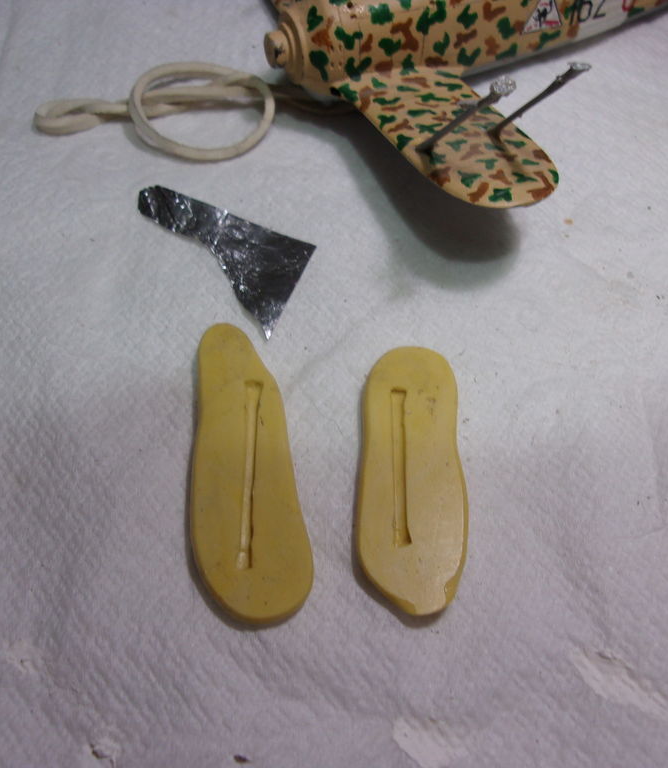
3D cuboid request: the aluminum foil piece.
[{"bbox_3d":[-0.028,-0.030,0.177,0.048,0.003,0.026,26,63,14],"label":"aluminum foil piece"}]

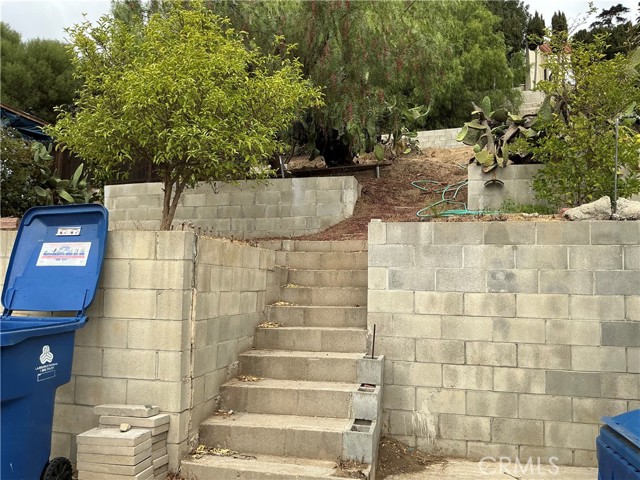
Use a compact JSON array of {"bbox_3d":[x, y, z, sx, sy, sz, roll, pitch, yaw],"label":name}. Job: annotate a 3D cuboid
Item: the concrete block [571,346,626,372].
[{"bbox_3d":[2.219,0.944,4.175,0.395,0.195,0.195,0,-3,11],"label":"concrete block"}]

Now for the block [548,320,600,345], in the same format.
[{"bbox_3d":[2.059,0.755,4.250,0.405,0.197,0.170,0,-6,11],"label":"block"}]

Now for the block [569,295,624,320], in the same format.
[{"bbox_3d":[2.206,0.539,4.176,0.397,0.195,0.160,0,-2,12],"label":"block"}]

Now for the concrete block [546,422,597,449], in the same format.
[{"bbox_3d":[2.007,1.555,4.179,0.394,0.197,0.170,0,-6,11],"label":"concrete block"}]

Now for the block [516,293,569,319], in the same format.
[{"bbox_3d":[1.838,0.540,4.316,0.395,0.193,0.190,0,-3,14],"label":"block"}]

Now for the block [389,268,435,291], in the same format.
[{"bbox_3d":[0.802,0.342,4.492,0.395,0.195,0.195,0,-3,11],"label":"block"}]

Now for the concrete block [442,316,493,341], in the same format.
[{"bbox_3d":[1.263,0.749,4.445,0.395,0.193,0.190,0,-3,14],"label":"concrete block"}]

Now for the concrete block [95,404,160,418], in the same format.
[{"bbox_3d":[-1.305,1.148,3.490,0.390,0.054,0.165,0,-5,9],"label":"concrete block"}]

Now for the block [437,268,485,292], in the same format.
[{"bbox_3d":[1.201,0.343,4.412,0.395,0.195,0.195,0,-3,11],"label":"block"}]

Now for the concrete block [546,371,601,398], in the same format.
[{"bbox_3d":[2.033,1.143,4.203,0.395,0.195,0.195,0,-3,11],"label":"concrete block"}]

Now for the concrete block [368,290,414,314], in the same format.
[{"bbox_3d":[0.648,0.550,4.606,0.395,0.193,0.190,0,-3,14],"label":"concrete block"}]

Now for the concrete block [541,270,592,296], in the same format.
[{"bbox_3d":[1.997,0.344,4.250,0.395,0.195,0.195,0,-3,11],"label":"concrete block"}]

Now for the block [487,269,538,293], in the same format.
[{"bbox_3d":[1.617,0.352,4.375,0.409,0.197,0.170,0,-6,11],"label":"block"}]

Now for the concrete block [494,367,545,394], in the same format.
[{"bbox_3d":[1.655,1.155,4.327,0.395,0.193,0.190,0,-3,14],"label":"concrete block"}]

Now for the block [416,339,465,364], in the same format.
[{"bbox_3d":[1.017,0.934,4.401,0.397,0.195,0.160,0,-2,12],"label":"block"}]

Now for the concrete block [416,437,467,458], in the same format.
[{"bbox_3d":[1.020,1.743,4.349,0.405,0.197,0.170,0,-6,11],"label":"concrete block"}]

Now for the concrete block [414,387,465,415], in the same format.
[{"bbox_3d":[1.025,1.340,4.389,0.400,0.197,0.170,0,-6,11],"label":"concrete block"}]

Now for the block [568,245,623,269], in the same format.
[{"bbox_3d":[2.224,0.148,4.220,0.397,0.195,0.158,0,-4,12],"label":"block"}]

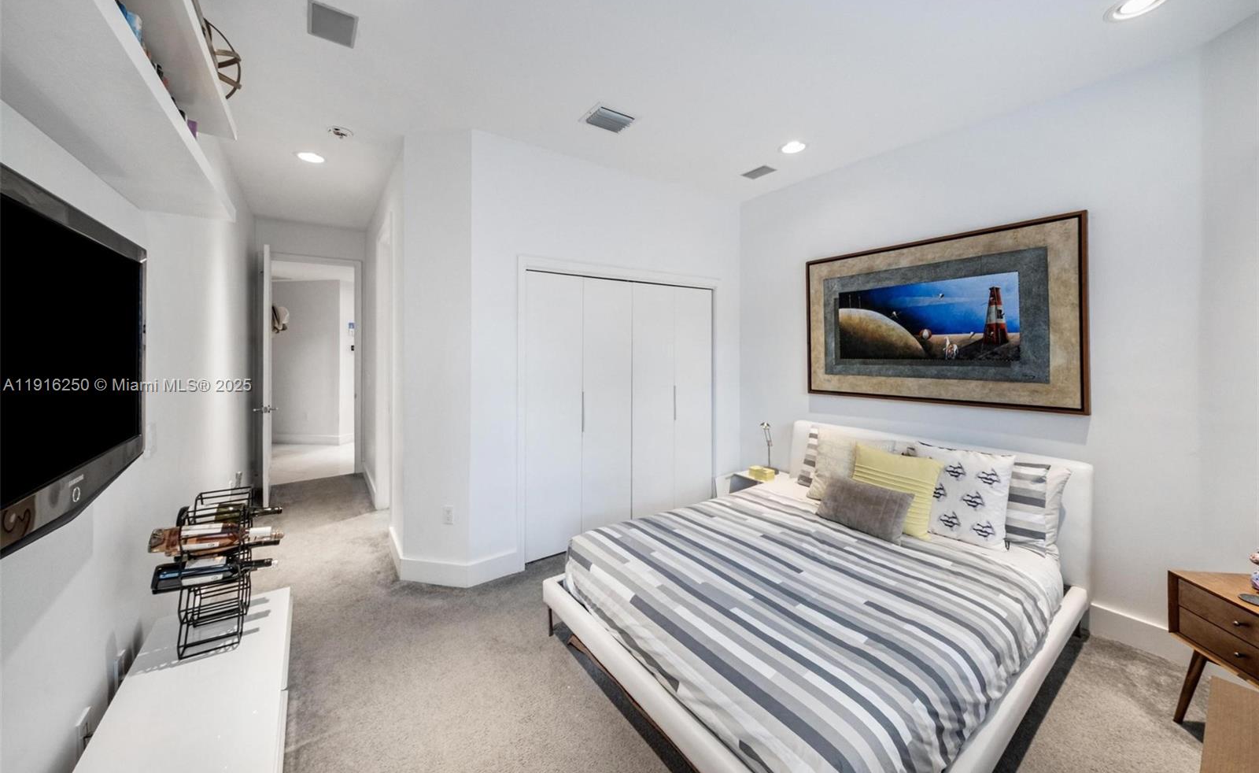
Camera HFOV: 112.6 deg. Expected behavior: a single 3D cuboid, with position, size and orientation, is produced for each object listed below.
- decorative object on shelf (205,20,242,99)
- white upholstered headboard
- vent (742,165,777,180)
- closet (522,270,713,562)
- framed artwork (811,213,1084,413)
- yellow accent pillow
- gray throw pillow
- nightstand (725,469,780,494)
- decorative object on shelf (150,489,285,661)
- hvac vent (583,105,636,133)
[{"bbox_3d":[-1.439,-1.064,1.359,0.260,0.260,0.260,-2,3,-37],"label":"decorative object on shelf"},{"bbox_3d":[1.807,0.690,2.780,0.170,0.660,1.690,-2,3,-37],"label":"white upholstered headboard"},{"bbox_3d":[1.027,-1.701,3.344,0.150,0.020,0.220,-2,3,-37],"label":"vent"},{"bbox_3d":[-0.032,0.167,3.471,1.780,2.050,0.200,-1,2,-32],"label":"closet"},{"bbox_3d":[1.915,-0.422,2.812,0.050,1.050,1.550,-2,3,-37],"label":"framed artwork"},{"bbox_3d":[1.379,0.516,2.204,0.130,0.400,0.430,26,-11,-27],"label":"yellow accent pillow"},{"bbox_3d":[1.230,0.600,2.192,0.120,0.250,0.430,41,-20,-27],"label":"gray throw pillow"},{"bbox_3d":[1.135,0.959,3.500,0.430,0.450,0.380,-2,3,-37],"label":"nightstand"},{"bbox_3d":[-1.445,0.645,1.475,0.320,0.480,0.270,-2,3,-37],"label":"decorative object on shelf"},{"bbox_3d":[-0.117,-1.637,2.587,0.255,0.025,0.210,-2,3,-37],"label":"hvac vent"}]

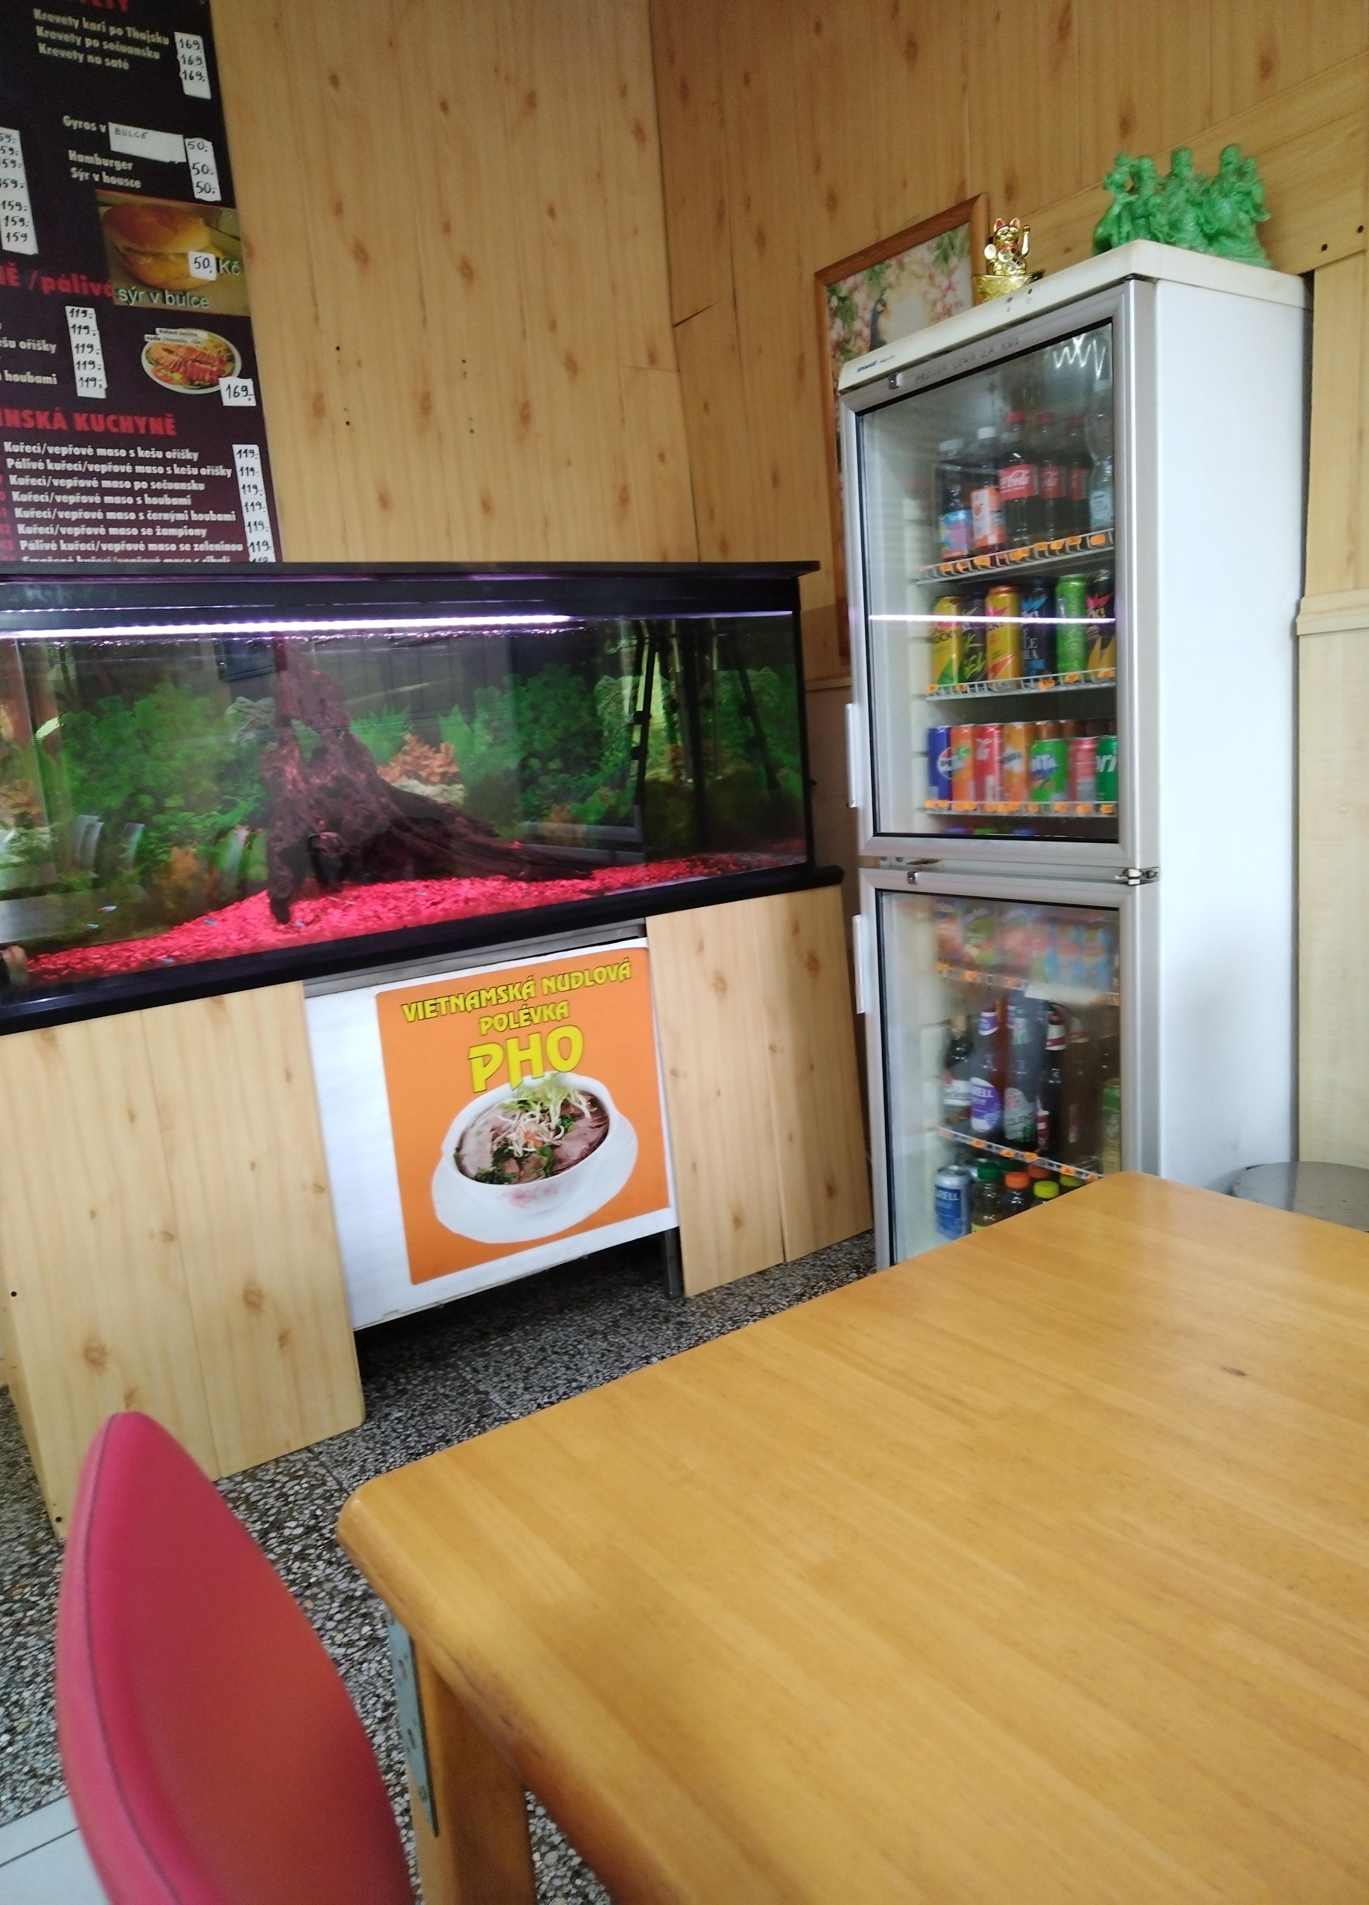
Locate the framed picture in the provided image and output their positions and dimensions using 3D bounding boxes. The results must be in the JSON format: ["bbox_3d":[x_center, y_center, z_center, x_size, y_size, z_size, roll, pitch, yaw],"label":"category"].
[{"bbox_3d":[0.458,-1.035,3.056,0.025,0.835,0.485,-11,10,-36],"label":"framed picture"}]

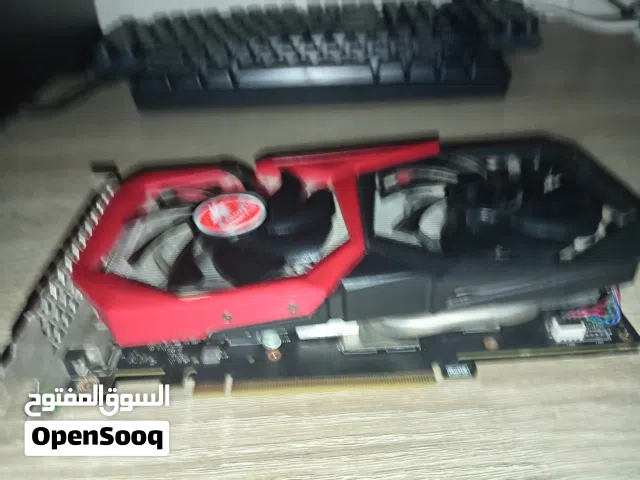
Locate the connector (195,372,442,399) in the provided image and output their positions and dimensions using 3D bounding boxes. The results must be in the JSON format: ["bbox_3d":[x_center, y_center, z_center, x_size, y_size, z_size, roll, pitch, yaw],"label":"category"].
[{"bbox_3d":[-0.002,0.052,0.179,0.085,0.002,0.005,-3,41,-1],"label":"connector"}]

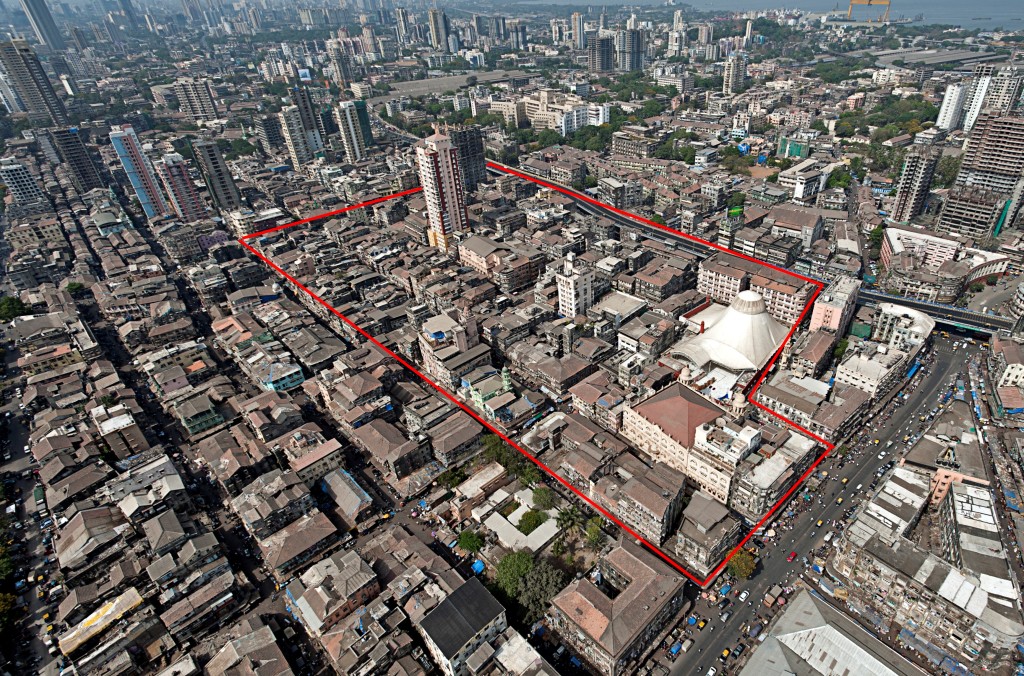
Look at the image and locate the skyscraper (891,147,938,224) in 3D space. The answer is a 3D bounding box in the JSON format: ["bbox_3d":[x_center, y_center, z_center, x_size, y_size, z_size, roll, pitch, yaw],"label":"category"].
[{"bbox_3d":[277.600,-103.100,332.500,18.000,50.000,12.500,-24,41,-27],"label":"skyscraper"}]

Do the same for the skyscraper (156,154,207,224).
[{"bbox_3d":[-252.860,-115.400,369.200,15.900,48.900,17.100,28,47,35],"label":"skyscraper"}]

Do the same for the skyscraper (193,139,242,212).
[{"bbox_3d":[-233.280,-127.690,382.170,13.100,51.700,26.200,-28,43,-29],"label":"skyscraper"}]

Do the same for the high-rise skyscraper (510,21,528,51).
[{"bbox_3d":[17.670,-775.660,1240.330,30.900,58.100,26.200,-31,45,-33],"label":"high-rise skyscraper"}]

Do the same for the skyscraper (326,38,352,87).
[{"bbox_3d":[-281.900,-453.900,797.200,21.000,70.000,25.000,29,47,36],"label":"skyscraper"}]

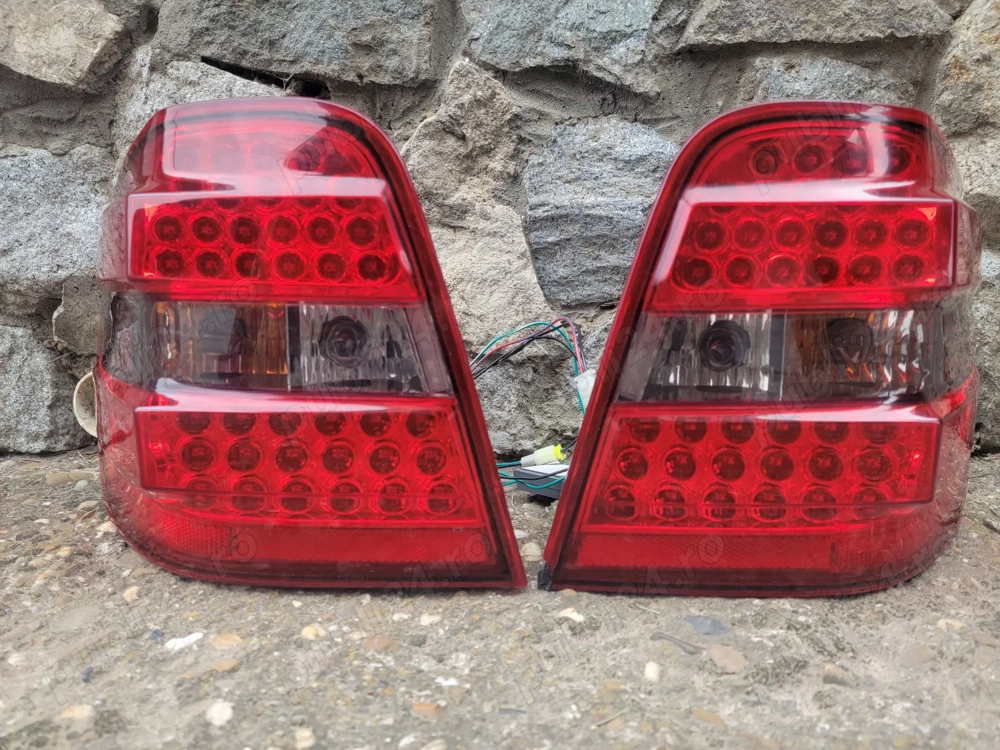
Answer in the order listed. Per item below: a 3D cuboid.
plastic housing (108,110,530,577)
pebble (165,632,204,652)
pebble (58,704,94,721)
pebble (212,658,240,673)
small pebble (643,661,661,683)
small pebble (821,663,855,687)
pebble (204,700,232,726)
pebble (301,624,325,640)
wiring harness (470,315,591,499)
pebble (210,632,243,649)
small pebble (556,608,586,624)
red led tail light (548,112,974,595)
[{"bbox_3d":[-0.163,-0.032,0.658,0.355,0.400,0.200,-1,9,-4],"label":"plastic housing"},{"bbox_3d":[-0.226,0.192,0.496,0.027,0.009,0.018,0,8,0],"label":"pebble"},{"bbox_3d":[-0.256,0.204,0.419,0.021,0.006,0.012,0,8,0],"label":"pebble"},{"bbox_3d":[-0.185,0.197,0.469,0.018,0.006,0.011,0,8,0],"label":"pebble"},{"bbox_3d":[0.101,0.198,0.462,0.011,0.006,0.016,0,8,0],"label":"small pebble"},{"bbox_3d":[0.222,0.197,0.456,0.021,0.010,0.019,0,8,0],"label":"small pebble"},{"bbox_3d":[-0.169,0.204,0.417,0.016,0.009,0.019,0,8,0],"label":"pebble"},{"bbox_3d":[-0.138,0.190,0.511,0.016,0.007,0.014,0,8,0],"label":"pebble"},{"bbox_3d":[0.035,0.031,0.814,0.170,0.205,0.120,0,8,0],"label":"wiring harness"},{"bbox_3d":[-0.197,0.192,0.500,0.022,0.007,0.013,0,8,0],"label":"pebble"},{"bbox_3d":[0.054,0.186,0.535,0.020,0.008,0.014,0,8,0],"label":"small pebble"},{"bbox_3d":[0.197,-0.031,0.653,0.355,0.400,0.200,1,9,4],"label":"red led tail light"}]

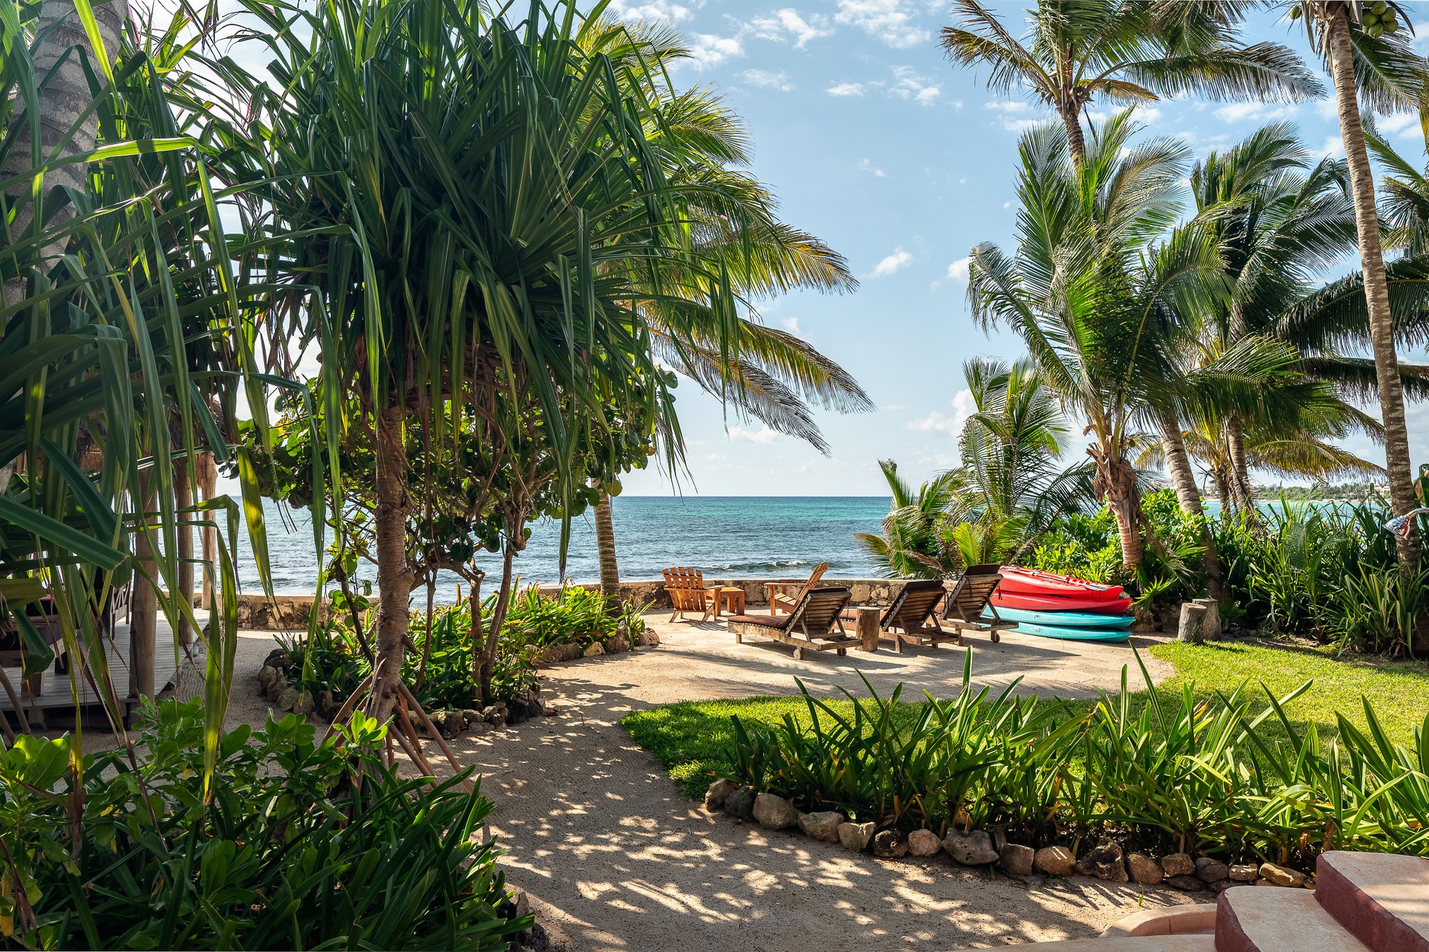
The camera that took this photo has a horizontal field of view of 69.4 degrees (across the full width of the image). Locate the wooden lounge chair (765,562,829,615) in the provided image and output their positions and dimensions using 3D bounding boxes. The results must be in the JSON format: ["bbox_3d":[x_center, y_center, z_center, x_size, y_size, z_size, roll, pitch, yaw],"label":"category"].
[{"bbox_3d":[1.460,2.001,18.300,0.980,0.930,0.760,0,-1,17],"label":"wooden lounge chair"}]

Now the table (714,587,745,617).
[{"bbox_3d":[0.224,2.218,18.141,0.480,0.440,0.480,0,-1,-20],"label":"table"}]

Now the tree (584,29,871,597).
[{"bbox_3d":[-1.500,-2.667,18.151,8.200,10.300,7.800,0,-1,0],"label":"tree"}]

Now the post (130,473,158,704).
[{"bbox_3d":[-5.027,0.833,9.137,0.210,2.300,0.210,0,-1,0],"label":"post"}]

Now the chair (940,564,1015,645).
[{"bbox_3d":[3.500,1.853,15.150,0.720,1.080,2.000,1,-1,-28],"label":"chair"}]

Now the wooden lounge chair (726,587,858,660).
[{"bbox_3d":[1.040,1.937,14.120,0.720,0.890,2.000,1,-1,-30],"label":"wooden lounge chair"}]

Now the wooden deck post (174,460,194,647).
[{"bbox_3d":[-6.930,0.920,13.500,0.200,2.500,0.200,0,-1,-22],"label":"wooden deck post"}]

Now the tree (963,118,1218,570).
[{"bbox_3d":[6.300,-1.858,17.100,4.000,7.700,4.000,0,-1,0],"label":"tree"}]

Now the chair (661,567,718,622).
[{"bbox_3d":[-0.360,1.984,17.450,0.760,0.930,0.920,0,-1,15],"label":"chair"}]

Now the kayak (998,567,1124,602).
[{"bbox_3d":[4.860,1.623,15.650,0.760,0.380,3.100,1,-1,-35],"label":"kayak"}]

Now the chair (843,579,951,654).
[{"bbox_3d":[2.400,1.916,14.283,0.670,0.890,2.000,1,-1,-33],"label":"chair"}]

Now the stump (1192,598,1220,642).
[{"bbox_3d":[7.158,2.100,14.990,0.420,0.540,0.420,0,-1,0],"label":"stump"}]

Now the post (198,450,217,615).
[{"bbox_3d":[-8.025,0.878,16.417,0.210,2.500,0.210,0,-1,0],"label":"post"}]

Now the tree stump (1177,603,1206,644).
[{"bbox_3d":[6.781,2.103,14.633,0.390,0.520,0.390,0,-1,0],"label":"tree stump"}]

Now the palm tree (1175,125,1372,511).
[{"bbox_3d":[11.100,-2.390,20.500,4.000,8.800,4.000,0,-1,0],"label":"palm tree"}]

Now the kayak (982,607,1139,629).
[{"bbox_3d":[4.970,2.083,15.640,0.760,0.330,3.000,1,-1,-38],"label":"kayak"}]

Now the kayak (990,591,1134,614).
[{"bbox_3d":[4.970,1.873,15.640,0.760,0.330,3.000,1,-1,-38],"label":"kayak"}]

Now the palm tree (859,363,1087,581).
[{"bbox_3d":[5.120,0.006,20.300,4.500,4.600,4.200,0,-1,0],"label":"palm tree"}]

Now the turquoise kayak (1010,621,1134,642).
[{"bbox_3d":[4.900,2.262,15.600,0.750,0.310,3.000,1,-1,-35],"label":"turquoise kayak"}]

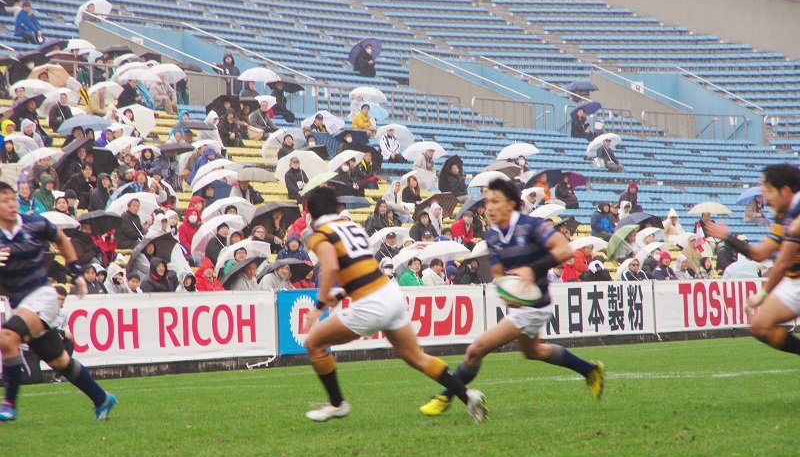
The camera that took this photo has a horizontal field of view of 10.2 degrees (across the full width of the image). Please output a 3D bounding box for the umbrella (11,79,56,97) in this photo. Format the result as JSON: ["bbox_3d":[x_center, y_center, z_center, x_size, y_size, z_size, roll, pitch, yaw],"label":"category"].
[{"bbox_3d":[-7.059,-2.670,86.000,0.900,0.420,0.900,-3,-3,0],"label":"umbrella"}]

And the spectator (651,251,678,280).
[{"bbox_3d":[4.844,1.007,82.000,0.560,1.150,0.700,0,0,-41],"label":"spectator"}]

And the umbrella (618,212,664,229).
[{"bbox_3d":[5.288,0.019,95.444,1.030,0.780,1.030,-24,-9,20],"label":"umbrella"}]

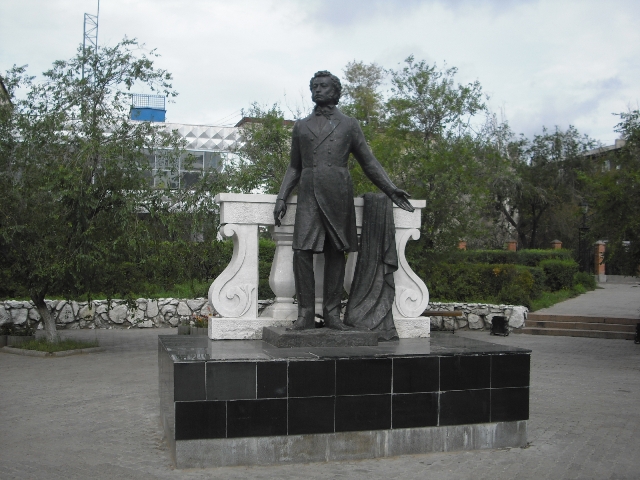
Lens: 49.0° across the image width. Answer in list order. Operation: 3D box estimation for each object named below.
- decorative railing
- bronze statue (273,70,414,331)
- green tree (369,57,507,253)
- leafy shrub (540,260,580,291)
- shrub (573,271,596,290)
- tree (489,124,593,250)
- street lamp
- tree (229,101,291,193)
[{"bbox_3d":[0.004,0.306,7.605,2.340,1.480,0.430,1,-3,-13],"label":"decorative railing"},{"bbox_3d":[0.239,-0.397,7.150,1.420,2.610,0.800,1,-3,-5],"label":"bronze statue"},{"bbox_3d":[4.348,-2.424,26.000,5.107,8.733,4.800,0,-3,0],"label":"green tree"},{"bbox_3d":[10.285,1.509,30.300,1.620,1.423,1.500,0,-3,0],"label":"leafy shrub"},{"bbox_3d":[11.858,1.827,31.500,1.076,0.919,1.000,0,-3,0],"label":"shrub"},{"bbox_3d":[13.101,-2.101,41.000,6.069,9.045,5.600,0,-3,0],"label":"tree"},{"bbox_3d":[14.535,0.000,38.500,0.480,4.250,0.450,0,-3,0],"label":"street lamp"},{"bbox_3d":[-2.051,-1.506,25.500,2.541,6.968,2.600,0,-3,0],"label":"tree"}]

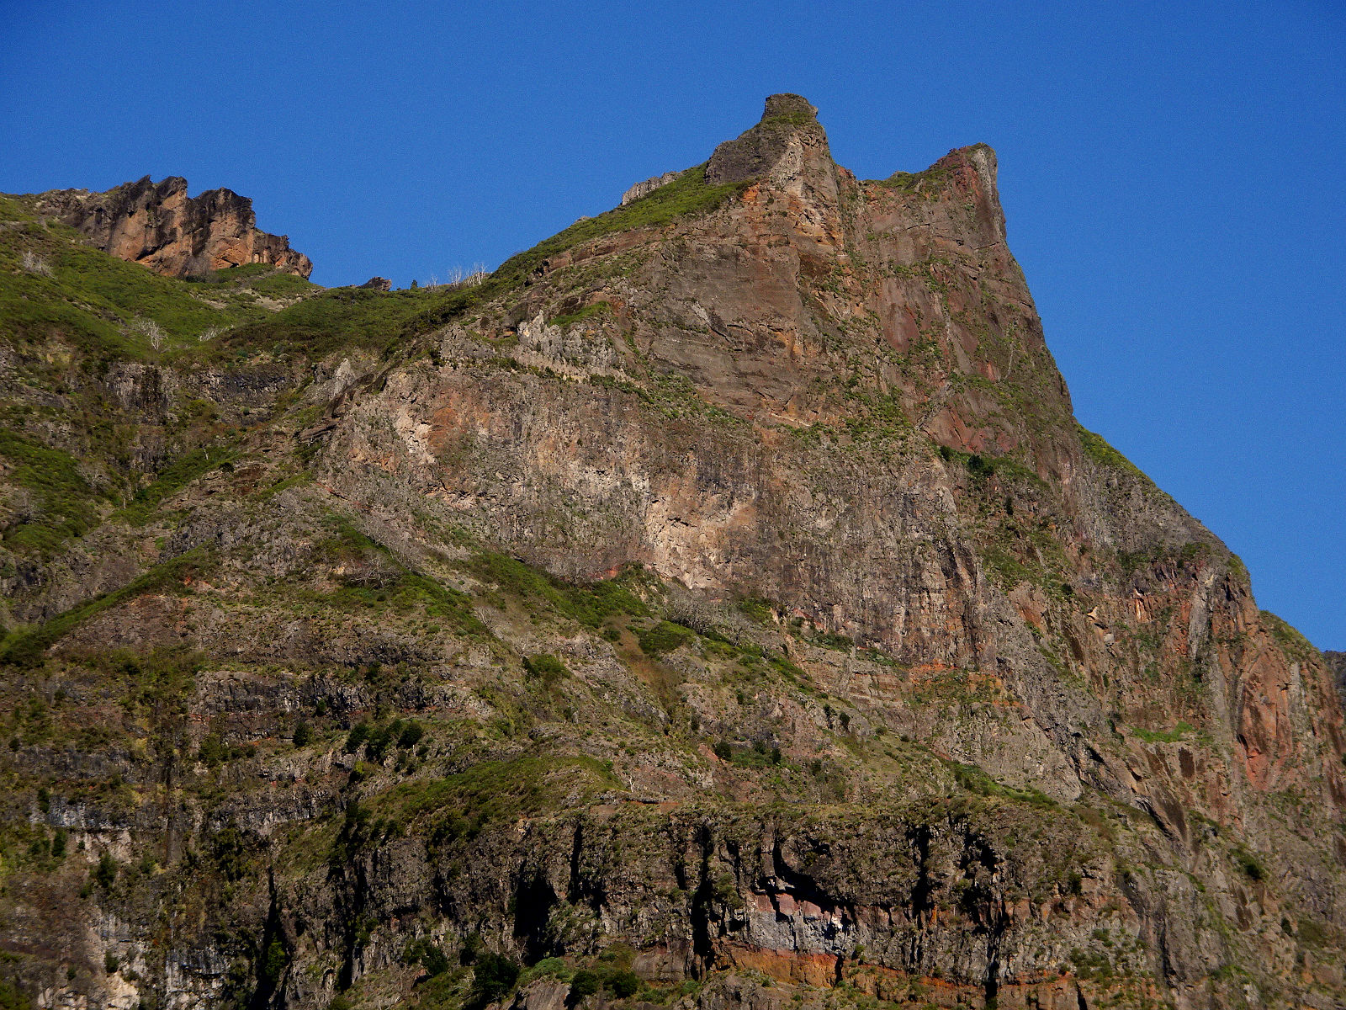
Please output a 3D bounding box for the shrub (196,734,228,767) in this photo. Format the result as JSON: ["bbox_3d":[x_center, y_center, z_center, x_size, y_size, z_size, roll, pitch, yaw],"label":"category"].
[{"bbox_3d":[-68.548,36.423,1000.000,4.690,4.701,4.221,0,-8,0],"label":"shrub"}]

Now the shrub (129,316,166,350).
[{"bbox_3d":[-93.700,-30.671,1200.000,6.753,5.823,6.078,0,-8,0],"label":"shrub"}]

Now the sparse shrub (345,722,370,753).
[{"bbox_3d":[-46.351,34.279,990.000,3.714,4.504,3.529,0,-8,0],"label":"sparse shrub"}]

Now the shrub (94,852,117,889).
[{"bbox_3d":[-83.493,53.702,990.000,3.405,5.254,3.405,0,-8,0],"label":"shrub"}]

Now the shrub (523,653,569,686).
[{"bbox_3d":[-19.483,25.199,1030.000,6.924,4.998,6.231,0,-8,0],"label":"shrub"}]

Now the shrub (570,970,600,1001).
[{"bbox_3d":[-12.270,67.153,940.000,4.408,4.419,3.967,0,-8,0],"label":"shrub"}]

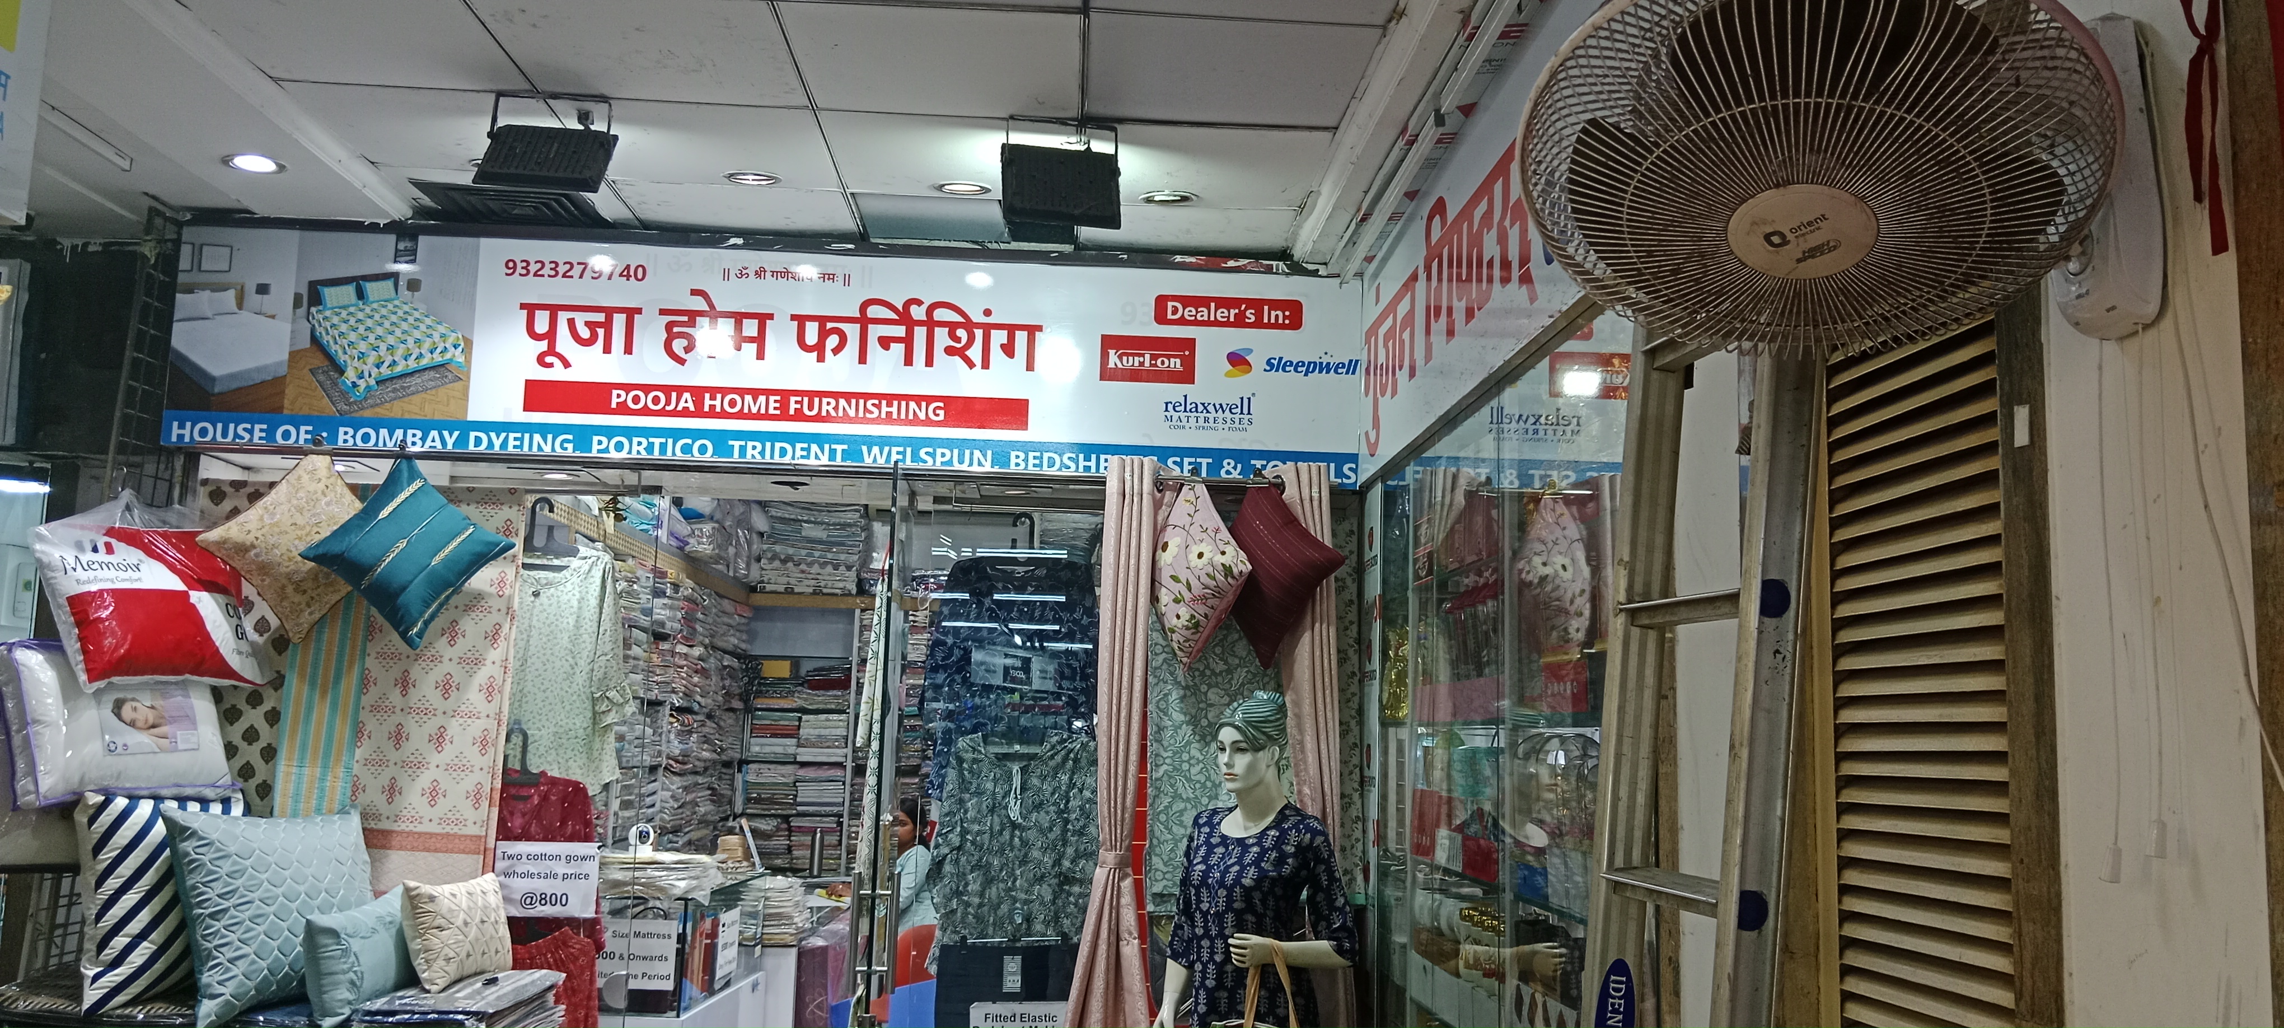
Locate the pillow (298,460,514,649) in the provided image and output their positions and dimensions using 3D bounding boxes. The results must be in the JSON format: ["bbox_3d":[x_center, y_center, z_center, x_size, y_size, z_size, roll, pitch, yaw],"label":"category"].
[{"bbox_3d":[-1.941,0.104,3.983,0.390,0.390,0.120,44,-14,-2],"label":"pillow"}]

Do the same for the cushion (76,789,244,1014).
[{"bbox_3d":[-2.195,0.869,3.400,0.130,0.450,0.450,-13,-13,15],"label":"cushion"}]

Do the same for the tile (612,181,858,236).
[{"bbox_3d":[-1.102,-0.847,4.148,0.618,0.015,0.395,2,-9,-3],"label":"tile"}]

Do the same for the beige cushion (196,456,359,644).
[{"bbox_3d":[-2.253,0.098,4.047,0.385,0.385,0.120,-43,2,-14],"label":"beige cushion"}]

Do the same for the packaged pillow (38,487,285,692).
[{"bbox_3d":[-2.433,0.218,3.720,0.150,0.410,0.530,-16,-6,24],"label":"packaged pillow"}]

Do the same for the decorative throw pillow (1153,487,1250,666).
[{"bbox_3d":[0.135,0.169,4.132,0.100,0.380,0.380,10,-57,-42],"label":"decorative throw pillow"}]

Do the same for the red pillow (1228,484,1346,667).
[{"bbox_3d":[0.343,0.170,4.164,0.385,0.385,0.120,43,-1,13],"label":"red pillow"}]

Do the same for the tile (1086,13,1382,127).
[{"bbox_3d":[0.171,-0.949,3.252,0.601,0.015,0.514,2,-9,-3],"label":"tile"}]

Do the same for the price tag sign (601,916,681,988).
[{"bbox_3d":[-1.520,1.303,4.450,0.297,0.210,0.004,2,-9,-5],"label":"price tag sign"}]

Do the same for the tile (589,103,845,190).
[{"bbox_3d":[-1.077,-0.915,3.698,0.618,0.015,0.518,2,-9,-3],"label":"tile"}]

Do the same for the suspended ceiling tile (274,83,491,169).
[{"bbox_3d":[-1.677,-0.937,3.667,0.585,0.015,0.518,2,-9,-3],"label":"suspended ceiling tile"}]

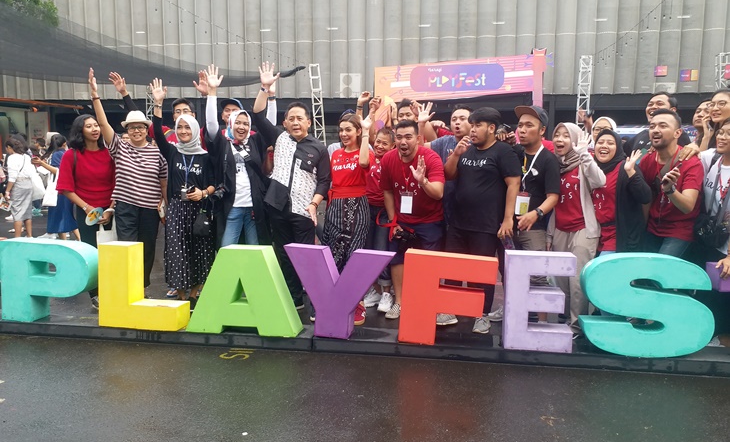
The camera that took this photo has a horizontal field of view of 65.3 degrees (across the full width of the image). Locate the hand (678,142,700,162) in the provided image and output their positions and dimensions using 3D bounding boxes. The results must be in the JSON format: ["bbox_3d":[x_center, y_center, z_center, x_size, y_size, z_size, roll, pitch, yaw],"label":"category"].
[{"bbox_3d":[2.318,-0.496,4.068,0.150,0.140,0.120,4,8,25],"label":"hand"}]

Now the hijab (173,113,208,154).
[{"bbox_3d":[-1.491,-0.739,4.867,0.245,0.350,0.250,-1,7,-8],"label":"hijab"}]

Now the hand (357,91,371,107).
[{"bbox_3d":[-0.013,-1.013,4.750,0.115,0.140,0.090,0,7,0],"label":"hand"}]

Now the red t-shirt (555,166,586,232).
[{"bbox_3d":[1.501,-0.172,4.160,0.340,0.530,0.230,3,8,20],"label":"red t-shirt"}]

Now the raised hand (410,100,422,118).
[{"bbox_3d":[0.431,-0.938,4.770,0.120,0.160,0.080,2,7,15],"label":"raised hand"}]

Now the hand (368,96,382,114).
[{"bbox_3d":[0.083,-0.920,4.500,0.110,0.145,0.085,0,7,0],"label":"hand"}]

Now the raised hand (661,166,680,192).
[{"bbox_3d":[1.958,-0.272,3.650,0.105,0.150,0.085,19,8,27],"label":"raised hand"}]

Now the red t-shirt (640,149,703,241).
[{"bbox_3d":[2.088,-0.174,3.880,0.420,0.590,0.290,4,14,28],"label":"red t-shirt"}]

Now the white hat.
[{"bbox_3d":[-1.943,-0.864,4.851,0.260,0.145,0.280,-2,8,-18],"label":"white hat"}]

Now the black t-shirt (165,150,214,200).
[{"bbox_3d":[-1.466,-0.397,4.759,0.410,0.450,0.230,0,7,-3],"label":"black t-shirt"}]

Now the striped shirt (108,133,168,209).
[{"bbox_3d":[-1.971,-0.431,4.956,0.490,0.630,0.280,-2,7,-15],"label":"striped shirt"}]

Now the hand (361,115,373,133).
[{"bbox_3d":[0.011,-0.718,4.240,0.095,0.150,0.080,6,7,-3],"label":"hand"}]

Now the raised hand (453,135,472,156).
[{"bbox_3d":[0.693,-0.534,4.030,0.100,0.145,0.085,28,9,41],"label":"raised hand"}]

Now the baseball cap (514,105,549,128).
[{"bbox_3d":[1.269,-0.796,4.340,0.265,0.150,0.180,9,-1,-38],"label":"baseball cap"}]

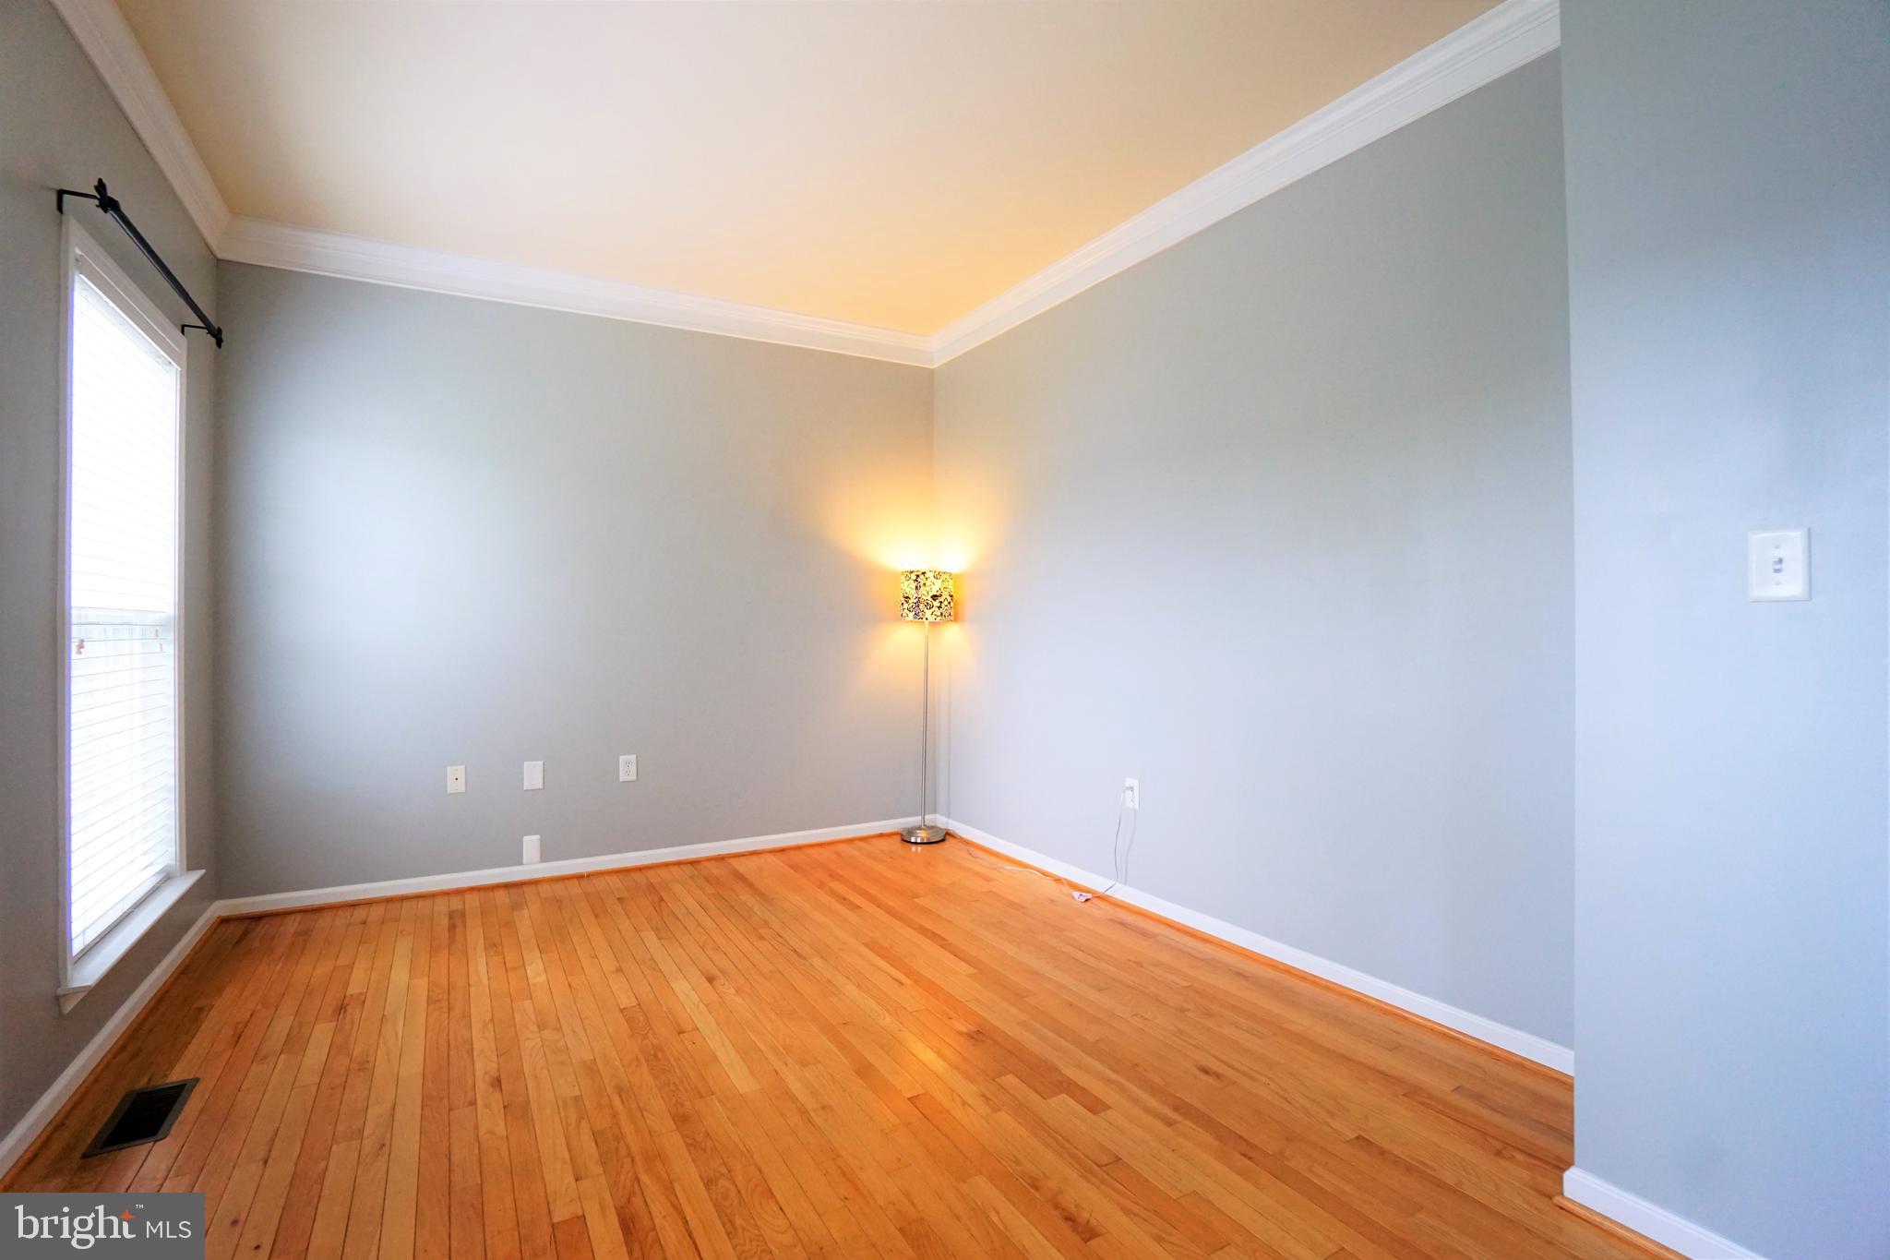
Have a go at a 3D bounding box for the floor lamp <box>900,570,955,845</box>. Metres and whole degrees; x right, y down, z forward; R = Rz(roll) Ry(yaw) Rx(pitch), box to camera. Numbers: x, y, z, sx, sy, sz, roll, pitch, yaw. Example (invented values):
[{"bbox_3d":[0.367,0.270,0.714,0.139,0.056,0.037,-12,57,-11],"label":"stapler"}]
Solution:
[{"bbox_3d":[-0.103,0.400,4.210,0.283,1.425,0.283,0,0,0],"label":"floor lamp"}]

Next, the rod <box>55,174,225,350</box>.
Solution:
[{"bbox_3d":[-2.296,-1.020,2.312,0.100,0.100,1.190,0,0,-32],"label":"rod"}]

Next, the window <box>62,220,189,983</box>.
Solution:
[{"bbox_3d":[-2.324,-0.074,2.236,0.090,1.800,1.000,0,0,-32],"label":"window"}]

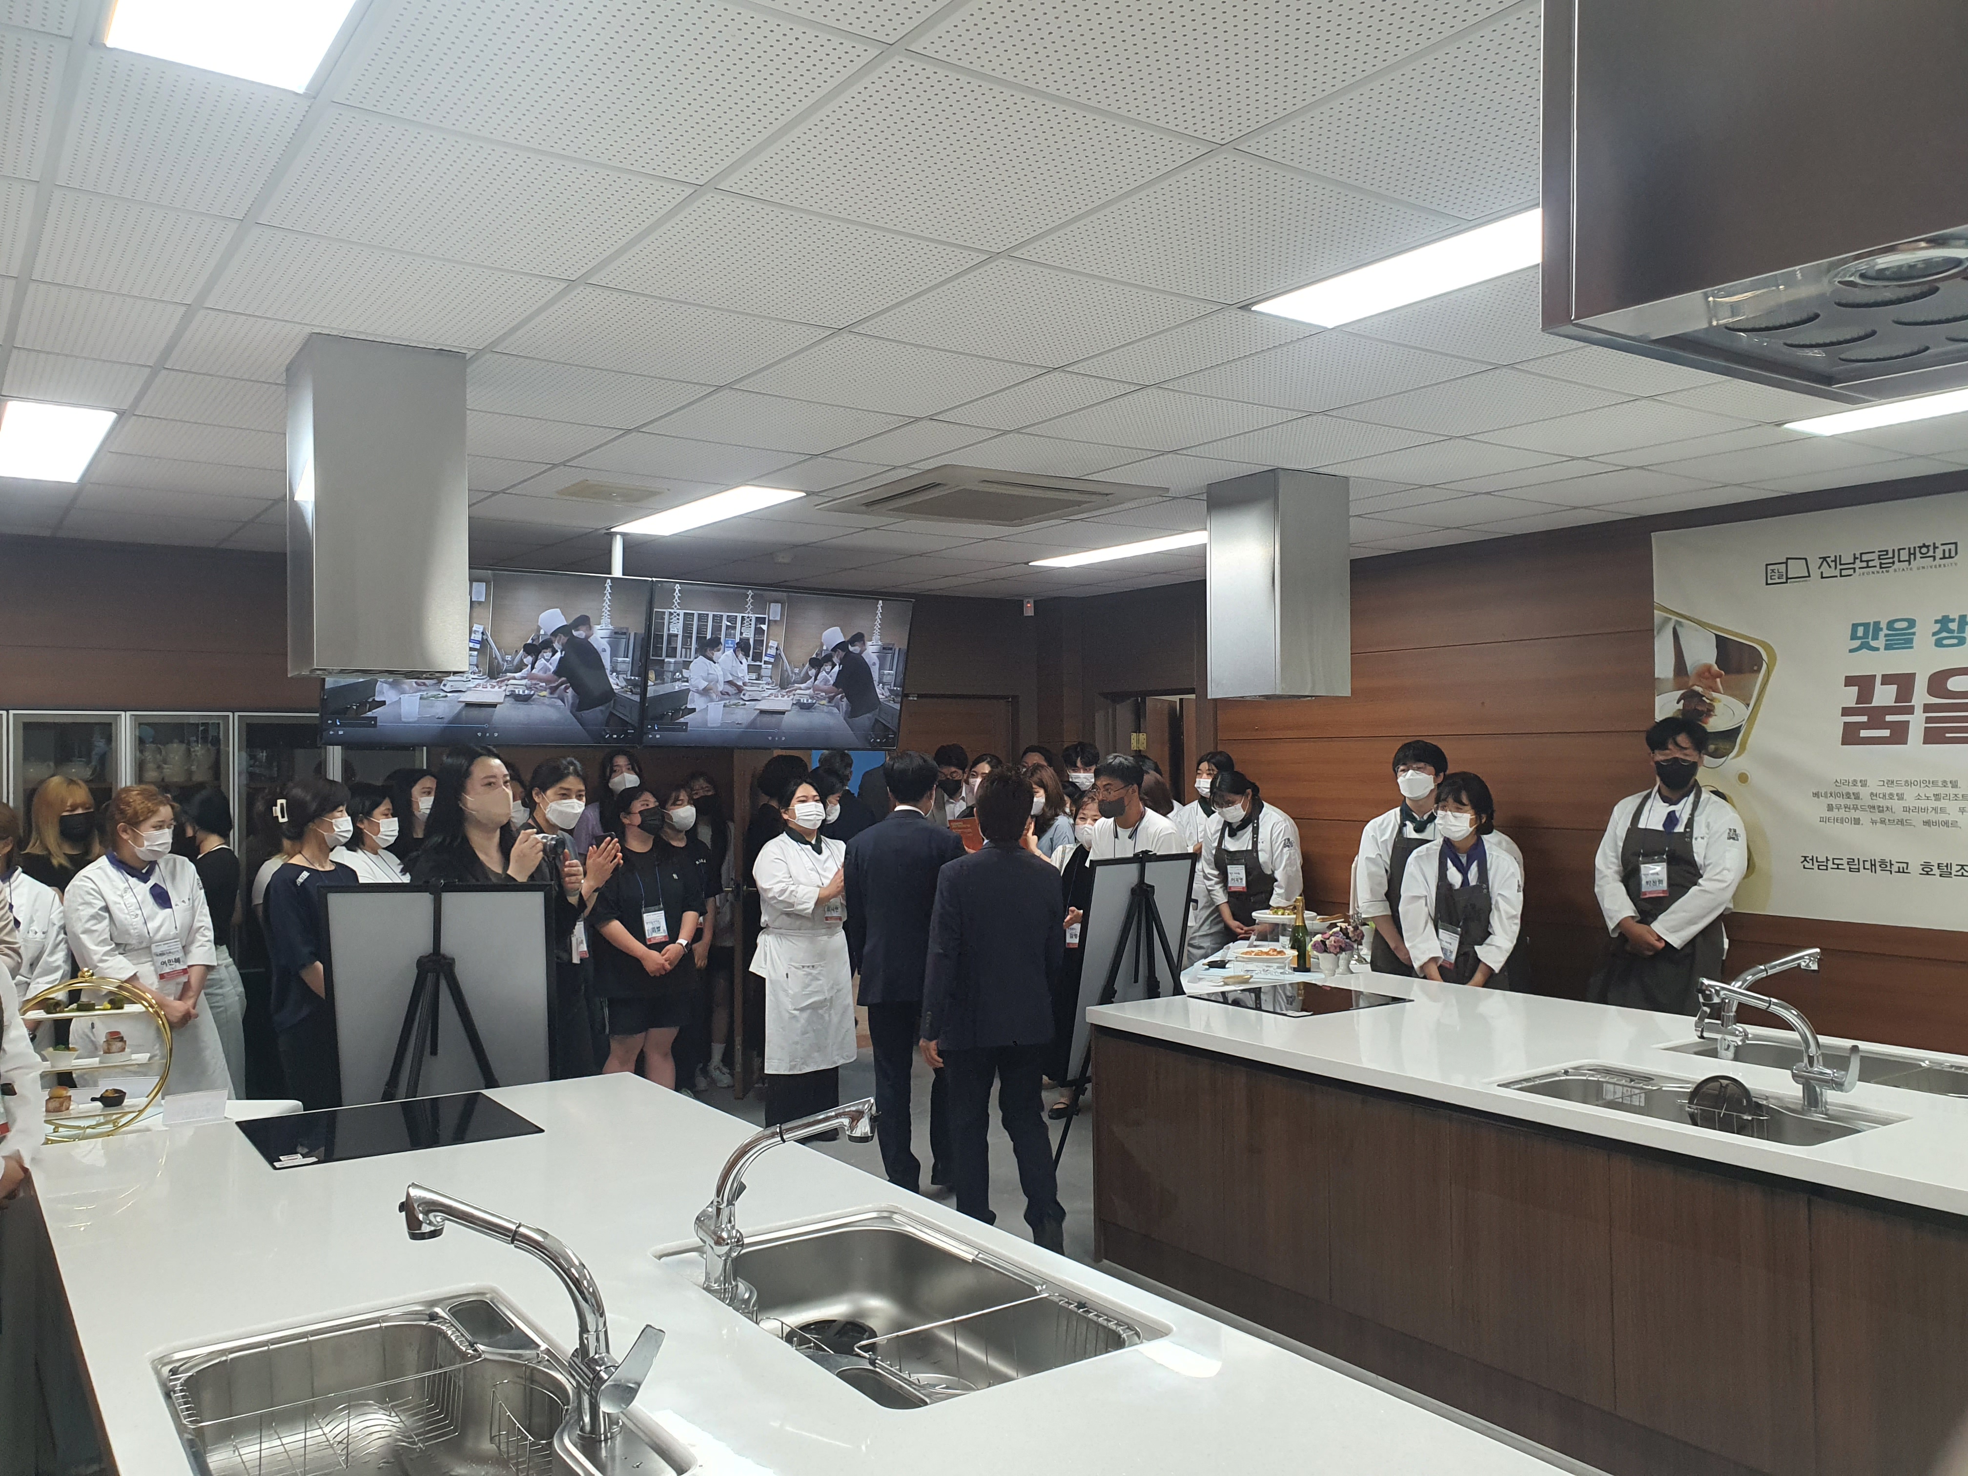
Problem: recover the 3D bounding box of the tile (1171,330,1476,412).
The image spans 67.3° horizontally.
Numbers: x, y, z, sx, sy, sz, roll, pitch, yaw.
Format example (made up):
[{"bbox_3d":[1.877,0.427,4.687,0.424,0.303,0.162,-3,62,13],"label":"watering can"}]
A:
[{"bbox_3d":[0.867,-0.928,3.776,0.600,0.020,0.600,0,0,-36],"label":"tile"}]

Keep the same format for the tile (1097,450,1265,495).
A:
[{"bbox_3d":[0.656,-0.909,5.082,0.595,0.018,0.595,0,-1,-35],"label":"tile"}]

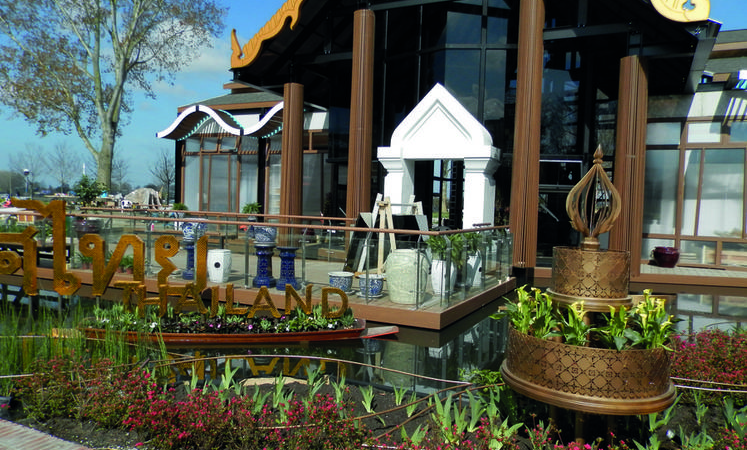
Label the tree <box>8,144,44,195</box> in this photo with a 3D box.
[{"bbox_3d":[-57.731,-8.927,90.000,6.000,9.400,6.000,3,3,27],"label":"tree"}]

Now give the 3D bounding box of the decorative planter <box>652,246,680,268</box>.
[{"bbox_3d":[7.436,0.826,13.643,0.550,0.460,0.550,3,3,27],"label":"decorative planter"}]

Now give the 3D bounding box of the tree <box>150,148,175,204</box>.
[{"bbox_3d":[-23.678,-5.460,62.000,4.200,7.000,4.200,3,3,27],"label":"tree"}]

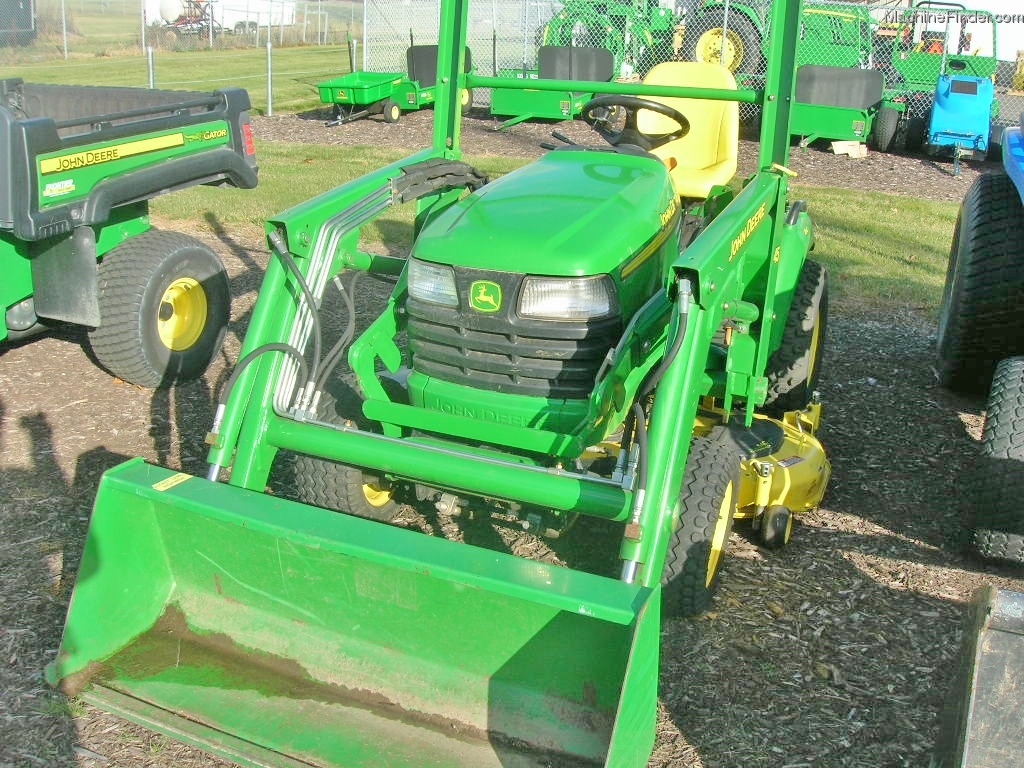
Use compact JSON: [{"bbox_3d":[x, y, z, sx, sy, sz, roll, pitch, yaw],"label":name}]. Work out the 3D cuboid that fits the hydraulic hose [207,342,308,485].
[{"bbox_3d":[-0.646,0.044,2.522,0.160,0.330,0.250,10,22,22],"label":"hydraulic hose"}]

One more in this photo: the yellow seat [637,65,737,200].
[{"bbox_3d":[0.664,-0.953,3.857,0.430,0.510,0.480,10,22,22],"label":"yellow seat"}]

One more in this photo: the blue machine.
[{"bbox_3d":[5.372,-3.146,12.100,0.700,1.050,1.150,12,23,26],"label":"blue machine"}]

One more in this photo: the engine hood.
[{"bbox_3d":[0.114,-0.471,2.860,0.590,0.320,0.870,10,22,22],"label":"engine hood"}]

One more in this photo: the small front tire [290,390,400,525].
[{"bbox_3d":[-0.476,0.210,3.129,0.210,0.460,0.460,9,22,19],"label":"small front tire"}]

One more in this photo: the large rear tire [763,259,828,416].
[{"bbox_3d":[1.077,-0.194,4.058,0.290,0.650,0.650,10,22,22],"label":"large rear tire"}]

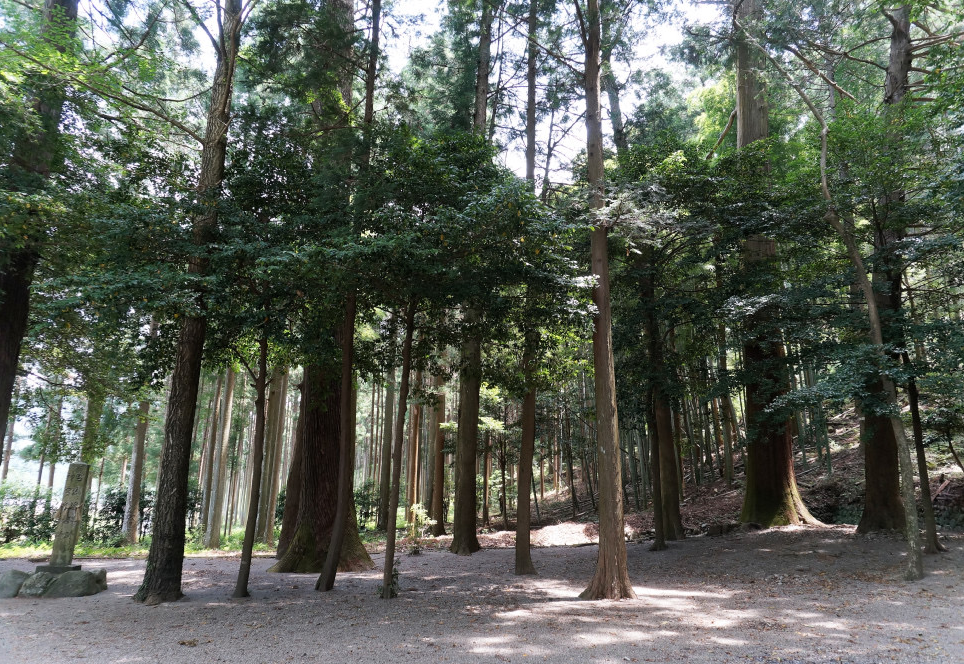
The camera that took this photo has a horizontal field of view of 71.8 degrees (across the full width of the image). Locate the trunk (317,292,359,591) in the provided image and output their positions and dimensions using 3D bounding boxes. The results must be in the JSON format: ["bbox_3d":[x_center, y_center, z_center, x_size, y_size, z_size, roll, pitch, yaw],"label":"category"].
[{"bbox_3d":[-1.918,1.370,8.891,0.262,3.895,0.262,5,-12,-12],"label":"trunk"}]

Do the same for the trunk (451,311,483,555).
[{"bbox_3d":[-0.235,1.817,12.605,0.449,4.524,0.449,1,-11,-1],"label":"trunk"}]

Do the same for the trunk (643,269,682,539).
[{"bbox_3d":[4.223,1.622,15.791,0.573,6.317,0.573,-4,-12,15],"label":"trunk"}]

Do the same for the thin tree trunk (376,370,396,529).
[{"bbox_3d":[-2.307,2.827,16.402,0.341,3.939,0.341,2,-11,-8],"label":"thin tree trunk"}]

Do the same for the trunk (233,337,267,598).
[{"bbox_3d":[-2.841,1.617,8.247,0.195,3.125,0.195,4,-12,-18],"label":"trunk"}]

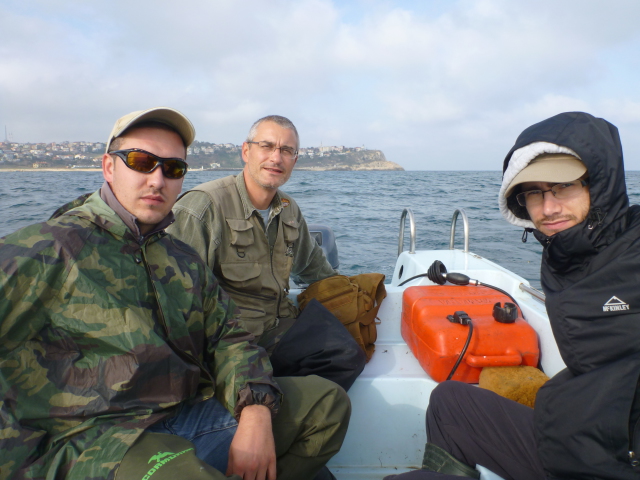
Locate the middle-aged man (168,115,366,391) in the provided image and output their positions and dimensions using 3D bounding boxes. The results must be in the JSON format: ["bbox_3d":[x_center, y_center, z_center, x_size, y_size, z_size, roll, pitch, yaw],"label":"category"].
[{"bbox_3d":[-0.110,0.215,1.580,0.650,1.200,0.740,-7,10,-42],"label":"middle-aged man"}]

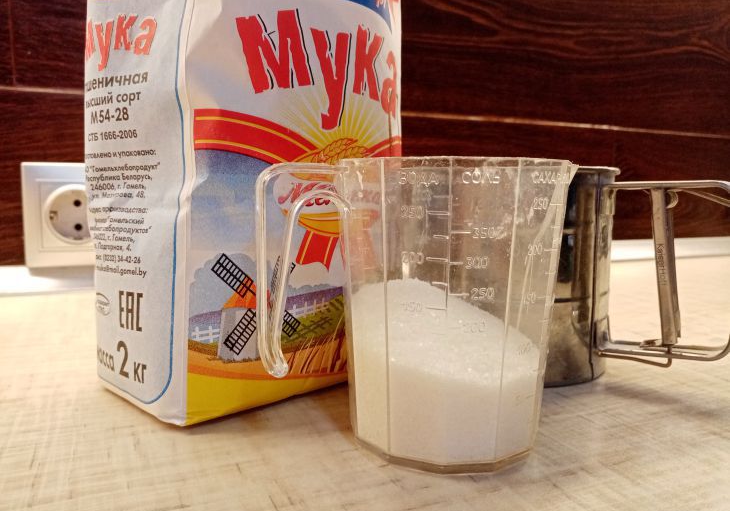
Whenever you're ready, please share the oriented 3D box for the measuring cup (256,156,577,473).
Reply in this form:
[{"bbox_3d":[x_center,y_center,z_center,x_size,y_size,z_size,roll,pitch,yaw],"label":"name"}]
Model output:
[{"bbox_3d":[0.022,0.015,0.186,0.116,0.092,0.076,-2,7,-19],"label":"measuring cup"}]

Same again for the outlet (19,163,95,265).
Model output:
[{"bbox_3d":[-0.229,-0.033,0.446,0.081,0.081,0.012,-2,7,-22],"label":"outlet"}]

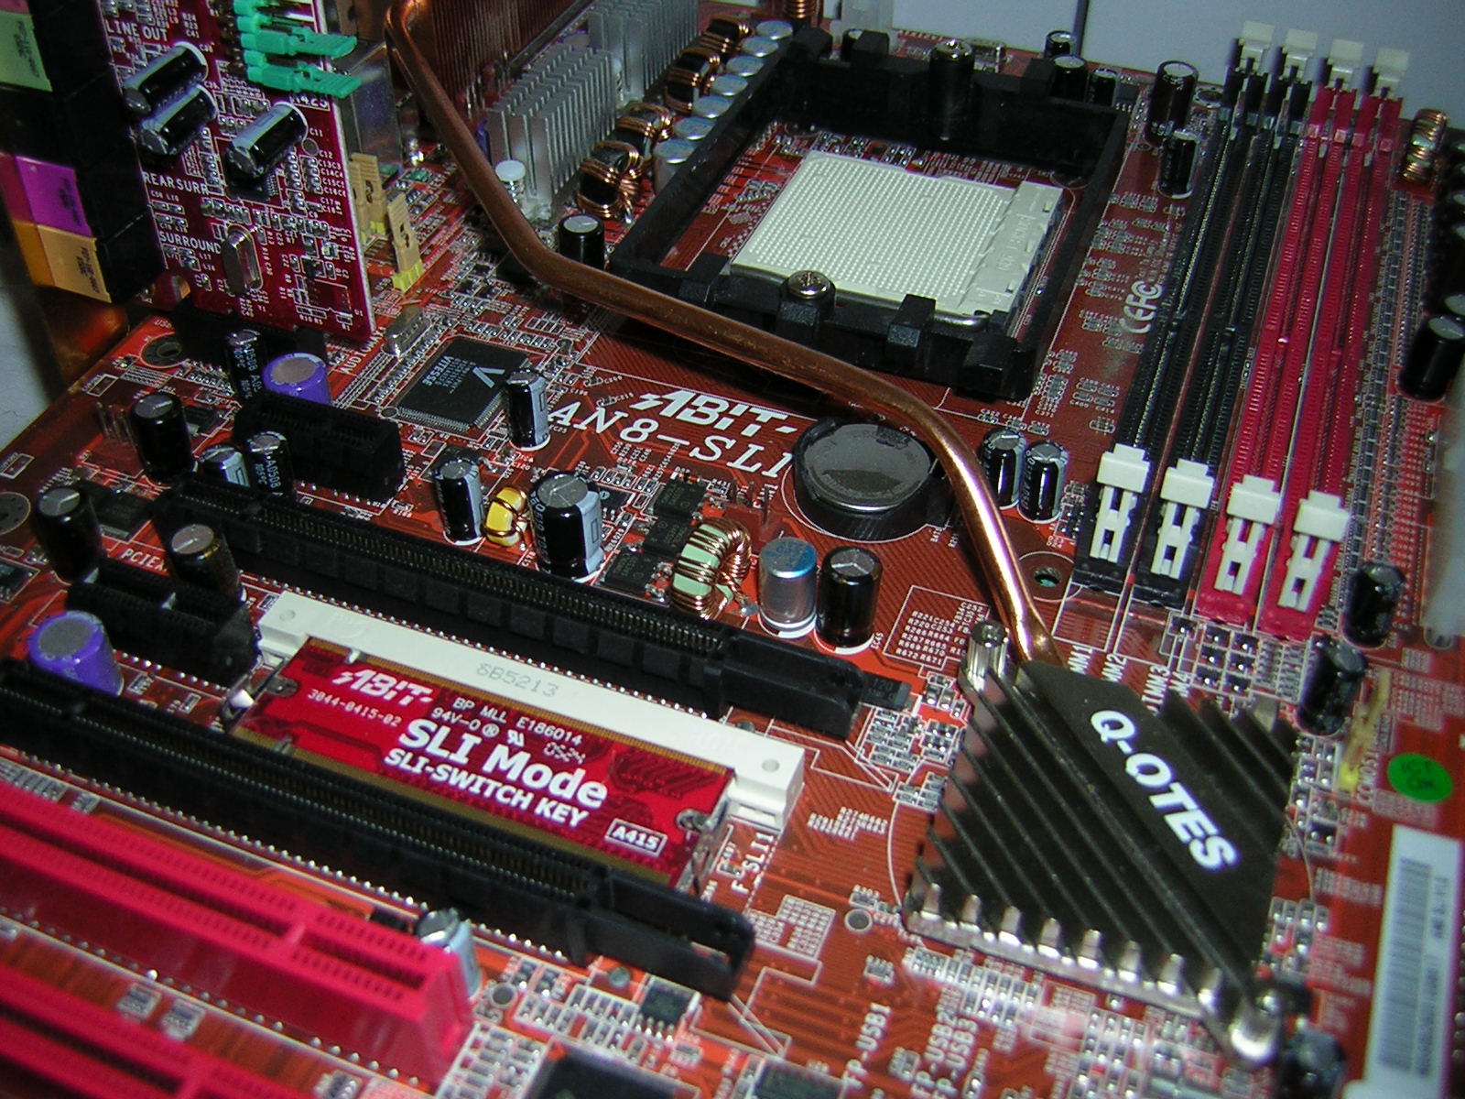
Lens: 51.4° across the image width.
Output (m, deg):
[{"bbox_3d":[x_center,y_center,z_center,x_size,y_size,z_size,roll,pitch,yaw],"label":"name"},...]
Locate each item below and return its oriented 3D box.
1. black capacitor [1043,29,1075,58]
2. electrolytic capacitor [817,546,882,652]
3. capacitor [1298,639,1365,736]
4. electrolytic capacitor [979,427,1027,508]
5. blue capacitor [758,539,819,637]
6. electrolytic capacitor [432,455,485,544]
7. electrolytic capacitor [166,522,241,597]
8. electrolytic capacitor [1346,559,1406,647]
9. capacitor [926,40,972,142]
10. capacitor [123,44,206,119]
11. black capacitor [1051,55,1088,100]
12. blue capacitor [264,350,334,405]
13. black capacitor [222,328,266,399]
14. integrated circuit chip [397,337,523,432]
[{"bbox_3d":[0.070,-0.105,0.329,0.007,0.011,0.007,15,46,16],"label":"black capacitor"},{"bbox_3d":[0.017,0.007,0.217,0.008,0.011,0.008,15,46,16],"label":"electrolytic capacitor"},{"bbox_3d":[0.080,0.018,0.203,0.006,0.012,0.006,15,46,16],"label":"capacitor"},{"bbox_3d":[0.042,-0.013,0.237,0.006,0.011,0.006,15,46,16],"label":"electrolytic capacitor"},{"bbox_3d":[0.008,0.005,0.220,0.008,0.010,0.008,0,44,0],"label":"blue capacitor"},{"bbox_3d":[-0.041,-0.007,0.226,0.006,0.012,0.006,0,44,0],"label":"electrolytic capacitor"},{"bbox_3d":[-0.077,0.003,0.221,0.008,0.011,0.008,0,44,0],"label":"electrolytic capacitor"},{"bbox_3d":[0.091,0.008,0.217,0.006,0.011,0.006,16,46,15],"label":"electrolytic capacitor"},{"bbox_3d":[0.044,-0.093,0.310,0.009,0.020,0.009,0,44,0],"label":"capacitor"},{"bbox_3d":[-0.084,-0.069,0.225,0.006,0.006,0.011,15,46,16],"label":"capacitor"},{"bbox_3d":[0.072,-0.099,0.326,0.008,0.011,0.008,15,46,16],"label":"black capacitor"},{"bbox_3d":[-0.070,-0.025,0.247,0.010,0.009,0.010,15,46,16],"label":"blue capacitor"},{"bbox_3d":[-0.081,-0.031,0.255,0.006,0.011,0.006,0,44,0],"label":"black capacitor"},{"bbox_3d":[-0.046,-0.028,0.259,0.016,0.002,0.022,16,46,15],"label":"integrated circuit chip"}]

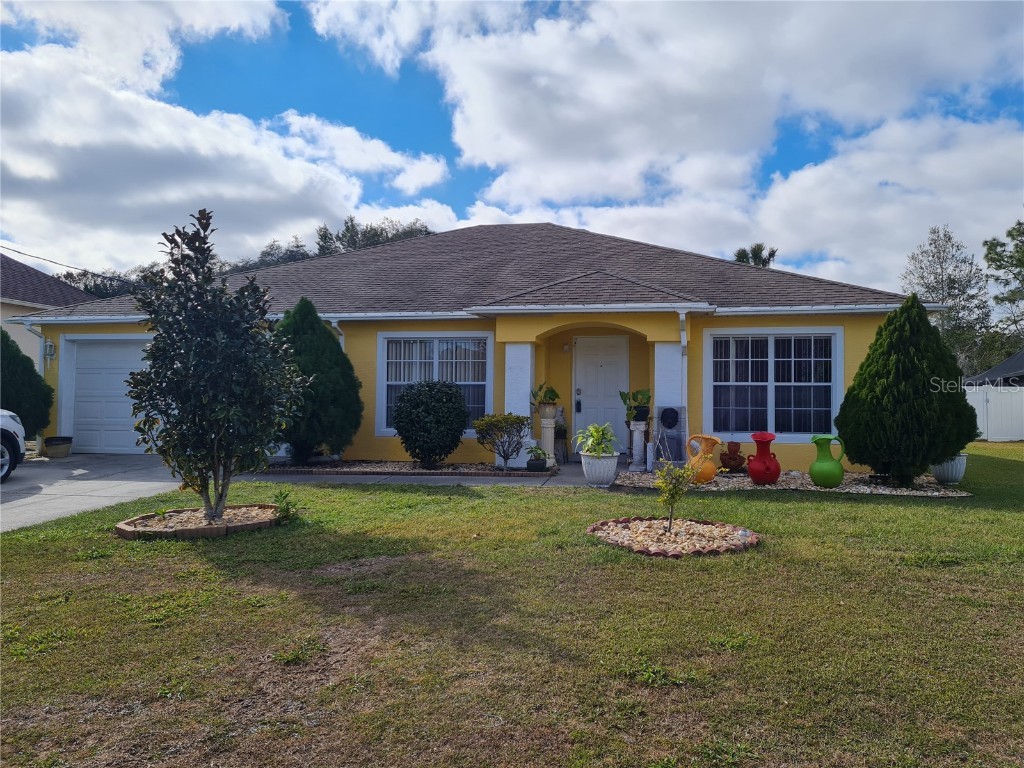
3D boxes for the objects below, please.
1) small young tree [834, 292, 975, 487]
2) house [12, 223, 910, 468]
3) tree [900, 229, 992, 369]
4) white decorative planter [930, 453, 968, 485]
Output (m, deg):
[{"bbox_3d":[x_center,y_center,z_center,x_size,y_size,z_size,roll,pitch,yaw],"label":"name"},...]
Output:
[{"bbox_3d":[5.526,0.098,10.805,1.970,2.700,1.950,0,-2,10],"label":"small young tree"},{"bbox_3d":[-0.250,-1.300,19.500,16.000,5.600,14.000,0,-1,10],"label":"house"},{"bbox_3d":[21.500,-2.900,38.000,4.600,10.000,4.600,0,-1,10],"label":"tree"},{"bbox_3d":[6.310,1.220,11.100,0.540,0.440,0.540,0,-1,10],"label":"white decorative planter"}]

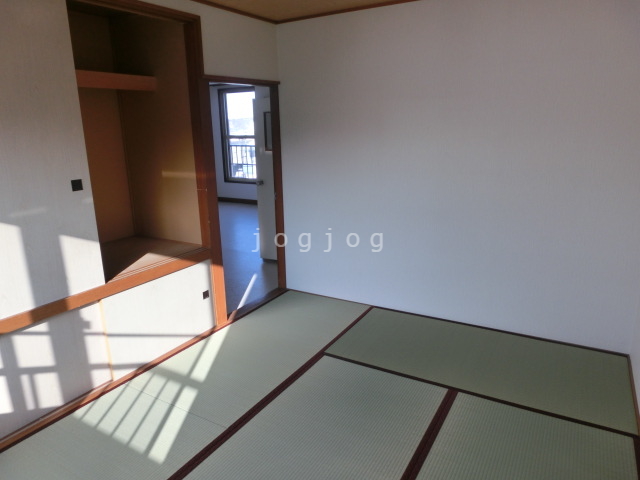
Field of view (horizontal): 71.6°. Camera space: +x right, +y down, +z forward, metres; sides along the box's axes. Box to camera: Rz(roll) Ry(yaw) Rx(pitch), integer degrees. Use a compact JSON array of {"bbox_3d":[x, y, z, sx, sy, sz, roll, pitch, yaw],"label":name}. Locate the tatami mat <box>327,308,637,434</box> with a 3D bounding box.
[{"bbox_3d":[1.022,0.798,2.989,1.790,0.050,0.930,7,17,30],"label":"tatami mat"}]

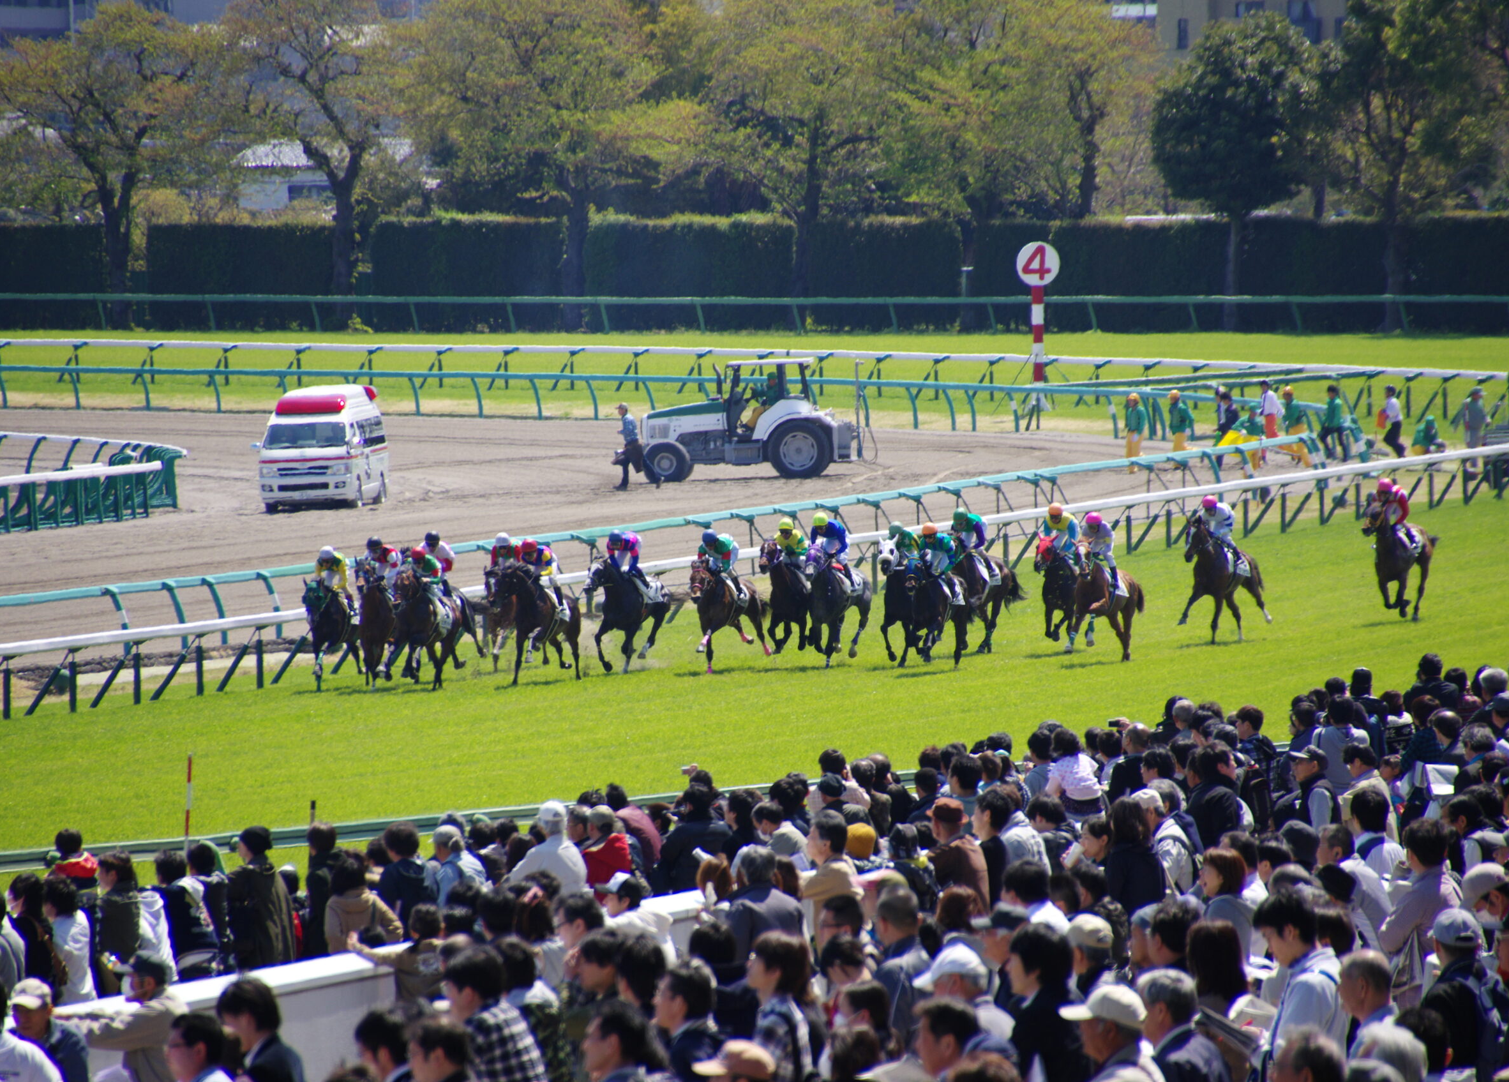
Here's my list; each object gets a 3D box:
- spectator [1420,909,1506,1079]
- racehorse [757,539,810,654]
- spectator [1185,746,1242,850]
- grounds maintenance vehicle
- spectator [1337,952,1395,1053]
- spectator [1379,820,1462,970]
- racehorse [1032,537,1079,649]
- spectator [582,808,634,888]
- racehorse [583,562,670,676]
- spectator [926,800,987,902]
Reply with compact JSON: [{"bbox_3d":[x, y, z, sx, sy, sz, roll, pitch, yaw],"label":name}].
[{"bbox_3d":[2.860,2.344,74.530,0.500,1.700,0.380,-2,3,-43],"label":"spectator"},{"bbox_3d":[0.660,0.876,283.000,0.620,1.820,2.400,1,2,19],"label":"racehorse"},{"bbox_3d":[2.810,2.084,112.027,0.320,1.700,0.480,-2,3,-45],"label":"spectator"},{"bbox_3d":[-0.108,-2.571,387.000,4.500,2.520,2.000,0,2,6],"label":"grounds maintenance vehicle"},{"bbox_3d":[2.428,2.445,72.029,0.320,1.670,0.480,2,3,37],"label":"spectator"},{"bbox_3d":[3.042,2.119,83.530,0.470,1.700,0.330,-2,3,-45],"label":"spectator"},{"bbox_3d":[4.941,0.821,288.000,0.620,1.820,2.400,1,2,19],"label":"racehorse"},{"bbox_3d":[-0.981,2.576,121.026,0.480,1.660,0.320,-2,2,-41],"label":"spectator"},{"bbox_3d":[-1.939,1.139,280.000,0.620,1.800,2.400,1,2,22],"label":"racehorse"},{"bbox_3d":[1.246,2.427,113.026,0.480,1.680,0.320,-1,2,-34],"label":"spectator"}]

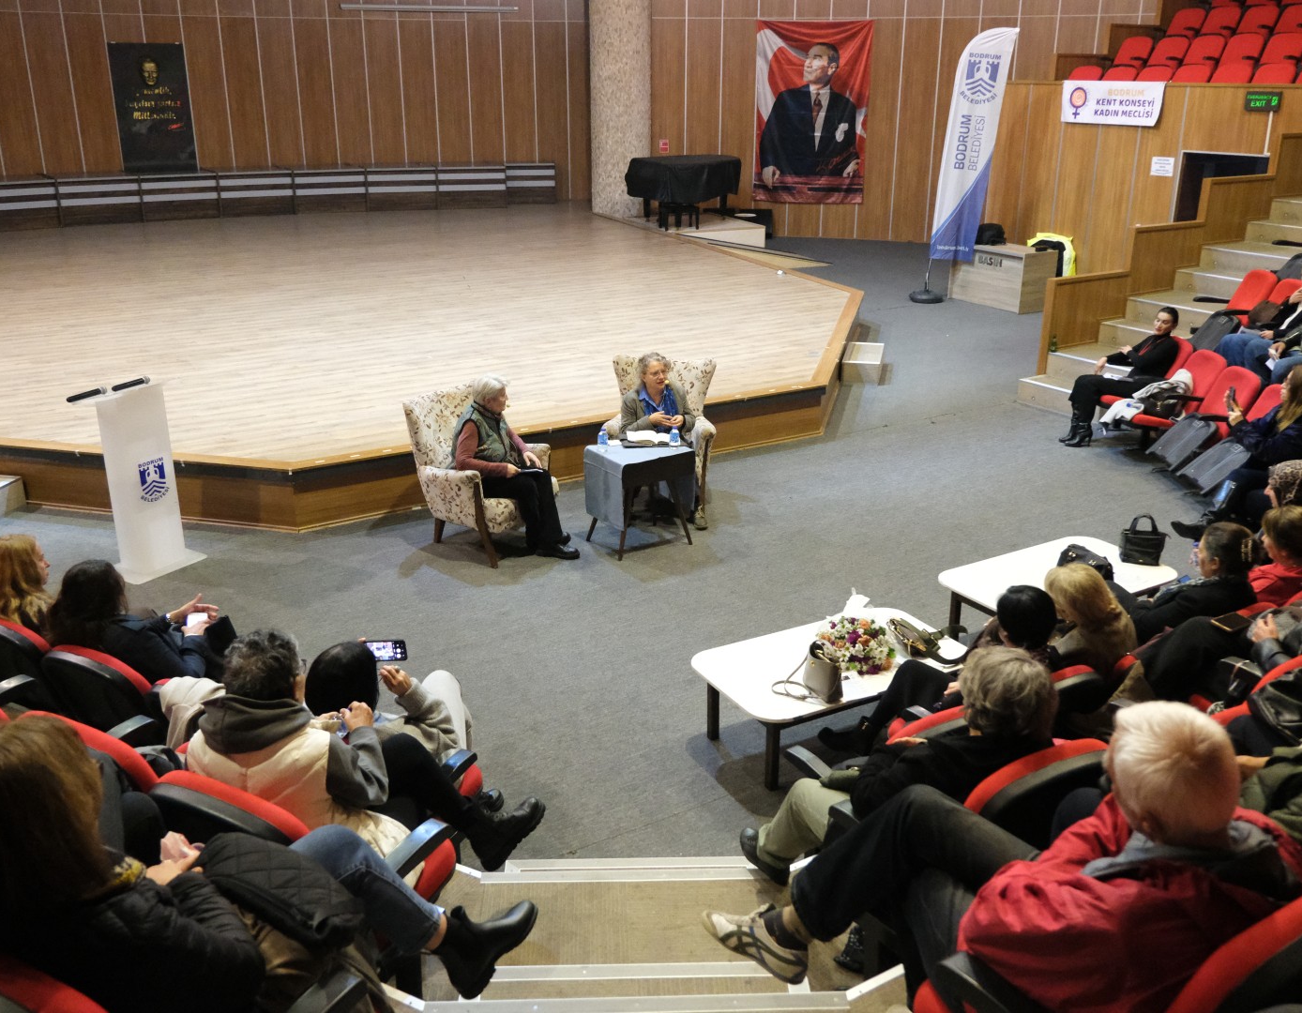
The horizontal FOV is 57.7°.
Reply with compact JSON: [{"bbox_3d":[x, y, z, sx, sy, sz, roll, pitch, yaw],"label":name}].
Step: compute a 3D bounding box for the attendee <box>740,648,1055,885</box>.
[{"bbox_3d":[0.675,0.809,3.801,0.540,1.160,1.030,-12,23,-32],"label":"attendee"}]

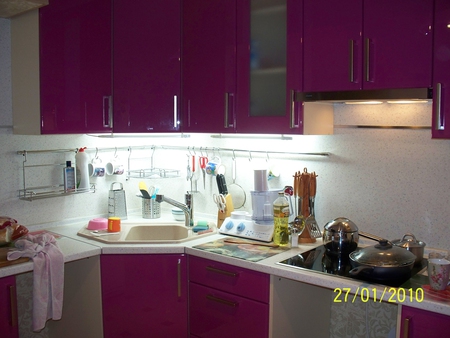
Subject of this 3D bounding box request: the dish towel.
[{"bbox_3d":[-0.835,0.503,2.076,0.255,0.355,0.240,4,7,40],"label":"dish towel"}]

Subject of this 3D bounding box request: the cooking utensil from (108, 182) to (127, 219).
[{"bbox_3d":[-0.677,0.202,2.945,0.095,0.227,0.078,-4,7,-43],"label":"cooking utensil"}]

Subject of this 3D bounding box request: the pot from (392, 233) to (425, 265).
[{"bbox_3d":[0.789,0.335,1.996,0.140,0.126,0.140,0,5,0],"label":"pot"}]

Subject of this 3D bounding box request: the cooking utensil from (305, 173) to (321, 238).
[{"bbox_3d":[0.436,0.178,2.315,0.075,0.325,0.050,-3,6,-30],"label":"cooking utensil"}]

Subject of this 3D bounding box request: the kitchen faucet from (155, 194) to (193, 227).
[{"bbox_3d":[-0.286,0.235,2.640,0.235,0.195,0.060,-4,6,-39],"label":"kitchen faucet"}]

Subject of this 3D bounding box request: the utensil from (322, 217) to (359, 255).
[{"bbox_3d":[0.555,0.305,2.221,0.172,0.155,0.172,0,5,0],"label":"utensil"}]

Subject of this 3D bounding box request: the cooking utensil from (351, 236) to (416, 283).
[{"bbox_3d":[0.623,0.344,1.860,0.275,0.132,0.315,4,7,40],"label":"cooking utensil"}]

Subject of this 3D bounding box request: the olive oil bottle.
[{"bbox_3d":[0.283,0.245,2.318,0.079,0.259,0.079,0,5,0],"label":"olive oil bottle"}]

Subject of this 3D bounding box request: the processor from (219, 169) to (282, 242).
[{"bbox_3d":[0.174,0.179,2.518,0.344,0.357,0.235,4,6,35],"label":"processor"}]

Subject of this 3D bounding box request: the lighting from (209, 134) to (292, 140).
[{"bbox_3d":[0.137,-0.180,2.568,0.545,0.030,0.045,4,7,40],"label":"lighting"}]

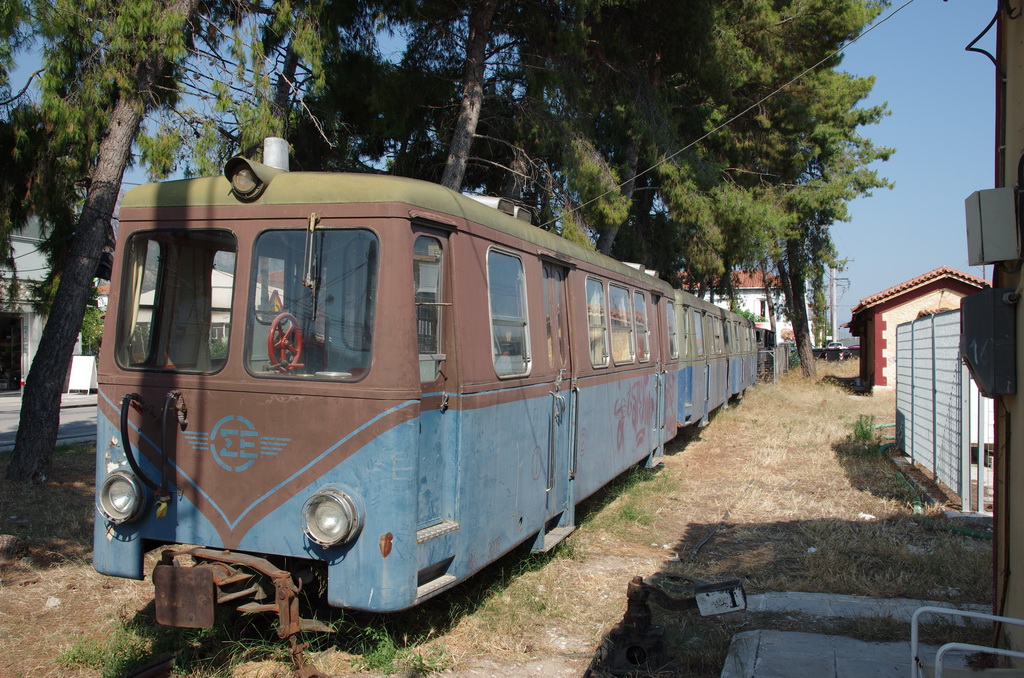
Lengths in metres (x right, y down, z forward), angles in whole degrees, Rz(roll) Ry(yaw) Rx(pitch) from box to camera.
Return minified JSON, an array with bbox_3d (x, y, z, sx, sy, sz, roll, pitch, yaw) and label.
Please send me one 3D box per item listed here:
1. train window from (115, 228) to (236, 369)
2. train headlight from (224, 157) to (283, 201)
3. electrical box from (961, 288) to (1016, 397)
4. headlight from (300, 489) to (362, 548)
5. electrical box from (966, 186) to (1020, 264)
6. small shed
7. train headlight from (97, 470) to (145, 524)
[{"bbox_3d":[-1.949,-0.221,5.449,0.776,0.827,0.050,2,-3,19],"label":"train window"},{"bbox_3d":[-1.489,-0.912,5.372,0.230,0.240,0.280,2,1,19],"label":"train headlight"},{"bbox_3d":[2.564,0.019,5.050,0.250,0.570,0.340,0,0,17],"label":"electrical box"},{"bbox_3d":[-0.966,0.955,5.010,0.290,0.290,0.130,2,1,19],"label":"headlight"},{"bbox_3d":[2.583,-0.601,5.050,0.190,0.375,0.310,-4,-1,17],"label":"electrical box"},{"bbox_3d":[14.987,-0.293,33.413,5.092,4.072,7.000,0,0,18],"label":"small shed"},{"bbox_3d":[-2.278,0.923,5.456,0.290,0.290,0.130,2,1,19],"label":"train headlight"}]

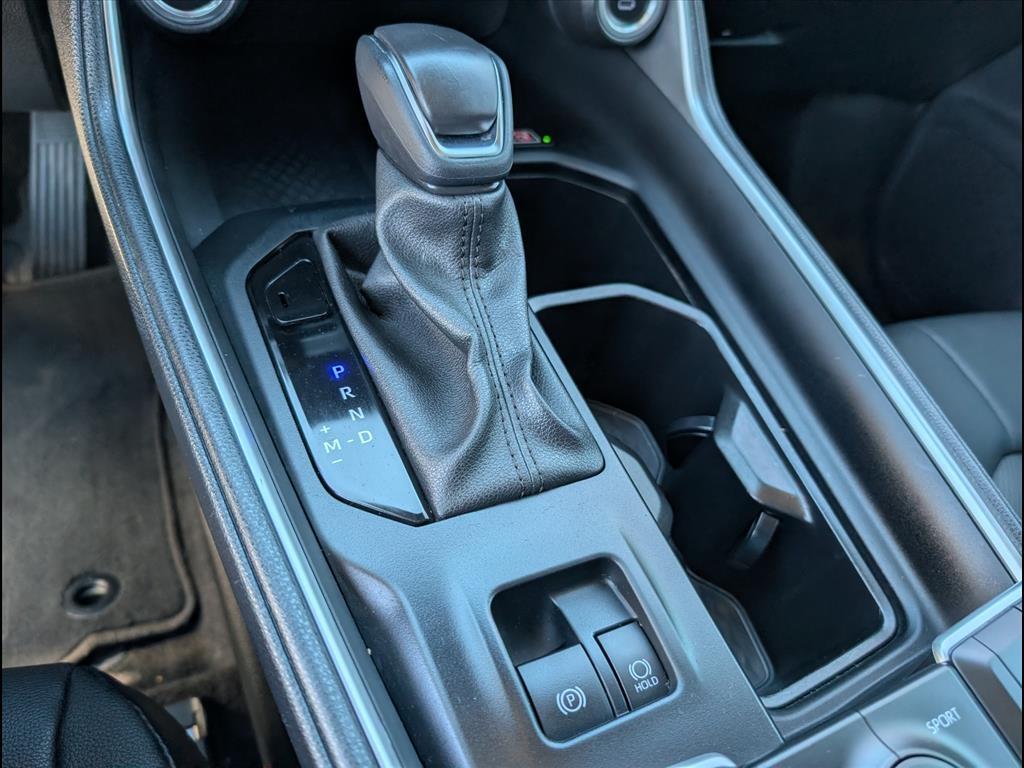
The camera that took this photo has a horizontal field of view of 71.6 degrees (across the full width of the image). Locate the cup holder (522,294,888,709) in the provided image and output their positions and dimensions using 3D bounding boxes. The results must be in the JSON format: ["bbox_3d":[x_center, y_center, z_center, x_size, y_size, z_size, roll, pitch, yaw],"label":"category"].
[{"bbox_3d":[0.082,0.052,0.368,0.100,0.073,0.206,-13,63,-29],"label":"cup holder"}]

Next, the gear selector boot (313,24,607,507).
[{"bbox_3d":[-0.013,-0.050,0.283,0.084,0.113,0.154,-13,58,-29],"label":"gear selector boot"}]

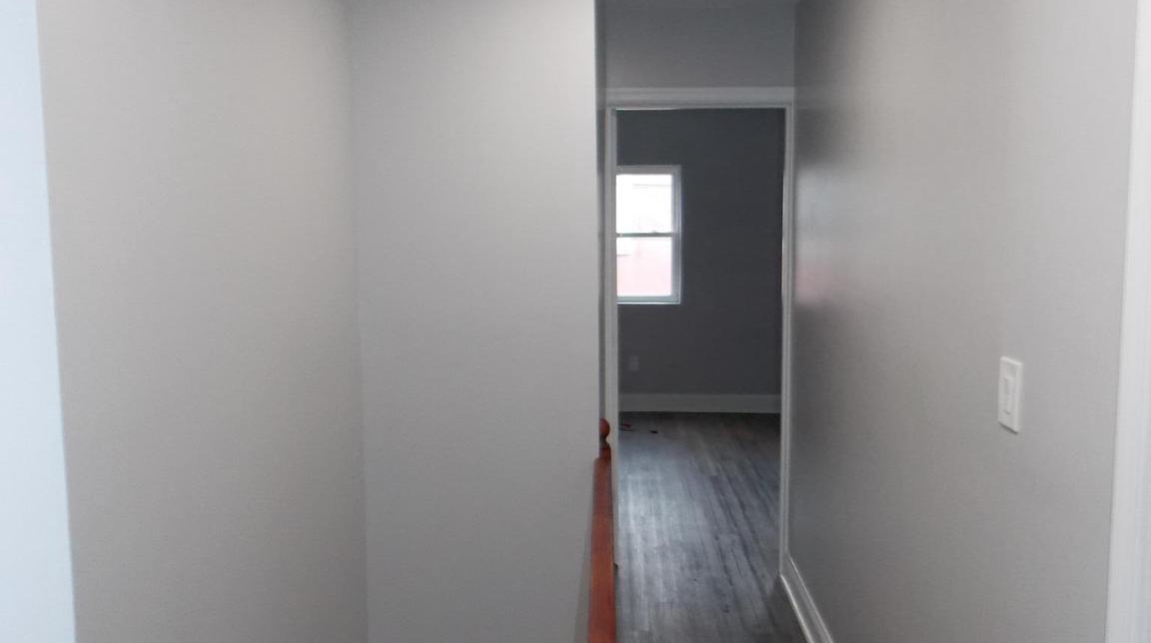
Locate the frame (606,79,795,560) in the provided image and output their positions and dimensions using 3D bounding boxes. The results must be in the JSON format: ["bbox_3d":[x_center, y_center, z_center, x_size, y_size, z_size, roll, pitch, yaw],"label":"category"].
[{"bbox_3d":[0.523,0.056,4.414,0.791,2.098,0.120,0,7,3],"label":"frame"}]

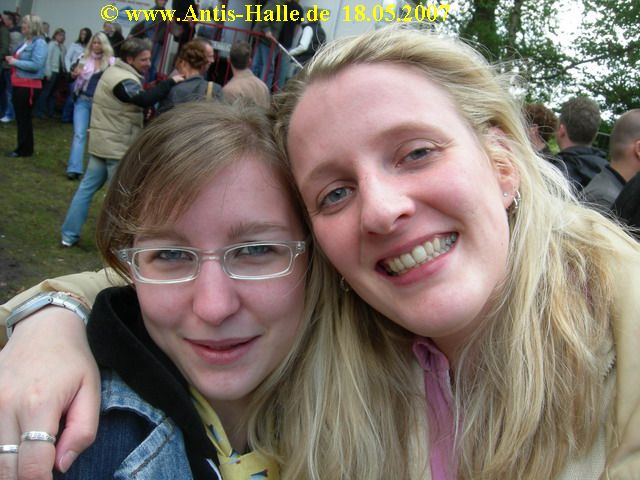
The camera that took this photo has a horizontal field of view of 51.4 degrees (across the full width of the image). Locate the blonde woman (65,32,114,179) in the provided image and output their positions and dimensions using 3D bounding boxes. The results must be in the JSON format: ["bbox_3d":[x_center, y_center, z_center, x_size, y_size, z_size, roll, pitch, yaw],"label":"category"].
[{"bbox_3d":[-2.661,-1.546,7.707,0.520,1.690,0.330,11,12,-8],"label":"blonde woman"}]

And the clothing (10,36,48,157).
[{"bbox_3d":[-3.674,-1.793,8.335,0.400,1.420,0.450,6,14,-32],"label":"clothing"}]

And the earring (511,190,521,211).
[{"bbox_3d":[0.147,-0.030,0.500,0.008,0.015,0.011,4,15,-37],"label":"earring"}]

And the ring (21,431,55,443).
[{"bbox_3d":[-0.167,0.117,0.395,0.021,0.005,0.021,6,-30,-19],"label":"ring"}]

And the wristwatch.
[{"bbox_3d":[-0.196,0.066,0.480,0.058,0.047,0.025,-31,19,2],"label":"wristwatch"}]

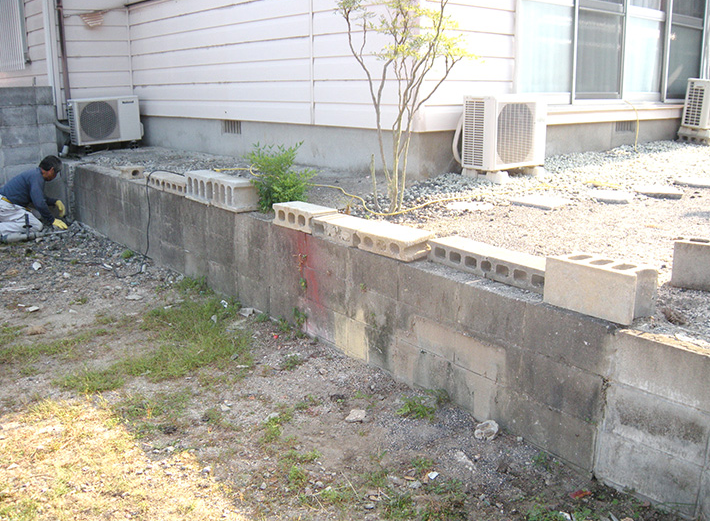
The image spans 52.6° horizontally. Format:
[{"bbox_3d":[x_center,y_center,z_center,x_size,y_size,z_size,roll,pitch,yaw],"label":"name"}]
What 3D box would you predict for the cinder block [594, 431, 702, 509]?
[{"bbox_3d":[1.115,0.764,2.673,0.120,0.195,0.395,-11,18,-38],"label":"cinder block"}]

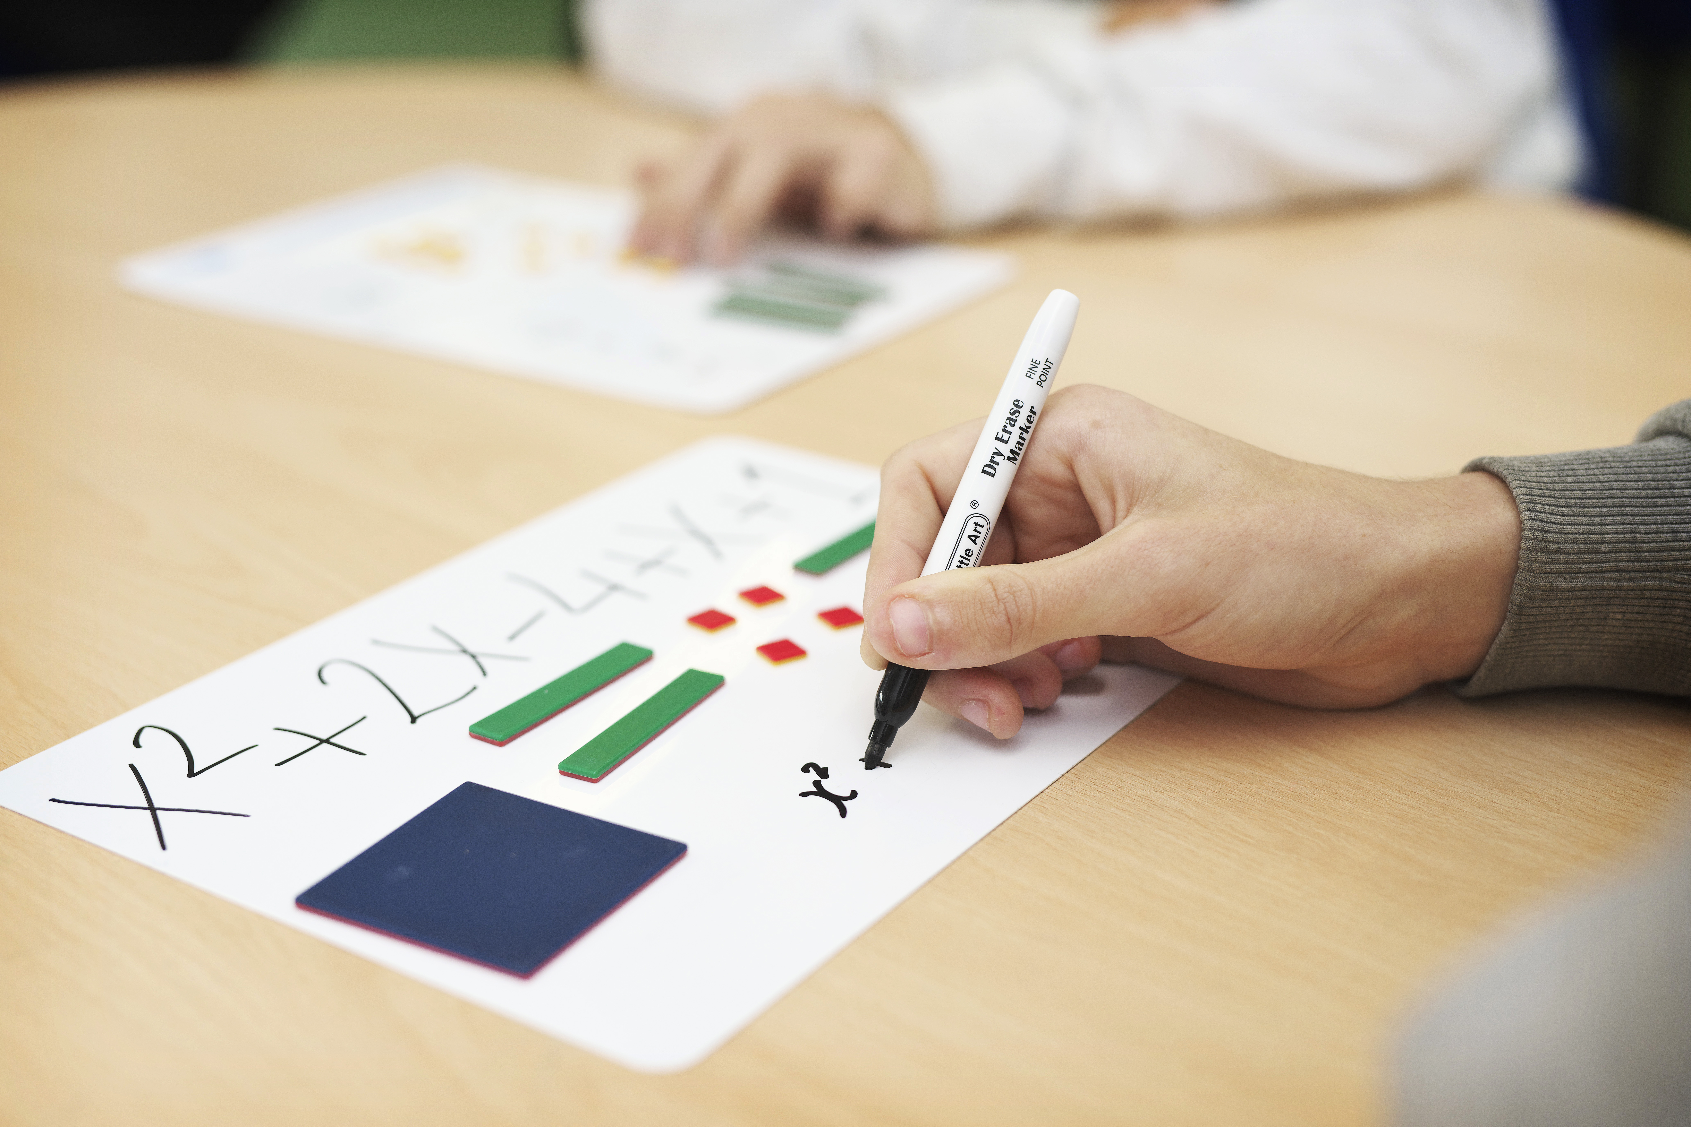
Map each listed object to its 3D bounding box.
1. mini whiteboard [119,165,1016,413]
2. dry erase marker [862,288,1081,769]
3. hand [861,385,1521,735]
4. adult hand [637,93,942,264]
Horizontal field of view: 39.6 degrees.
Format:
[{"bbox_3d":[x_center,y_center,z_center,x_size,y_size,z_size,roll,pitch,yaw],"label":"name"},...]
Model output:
[{"bbox_3d":[-0.115,-0.116,0.951,0.297,0.003,0.210,15,27,30],"label":"mini whiteboard"},{"bbox_3d":[0.031,-0.010,0.582,0.013,0.133,0.013,23,-14,2],"label":"dry erase marker"},{"bbox_3d":[0.085,-0.004,0.600,0.167,0.072,0.093,-3,23,-7],"label":"hand"},{"bbox_3d":[-0.029,-0.169,1.000,0.135,0.058,0.090,-15,28,-32],"label":"adult hand"}]

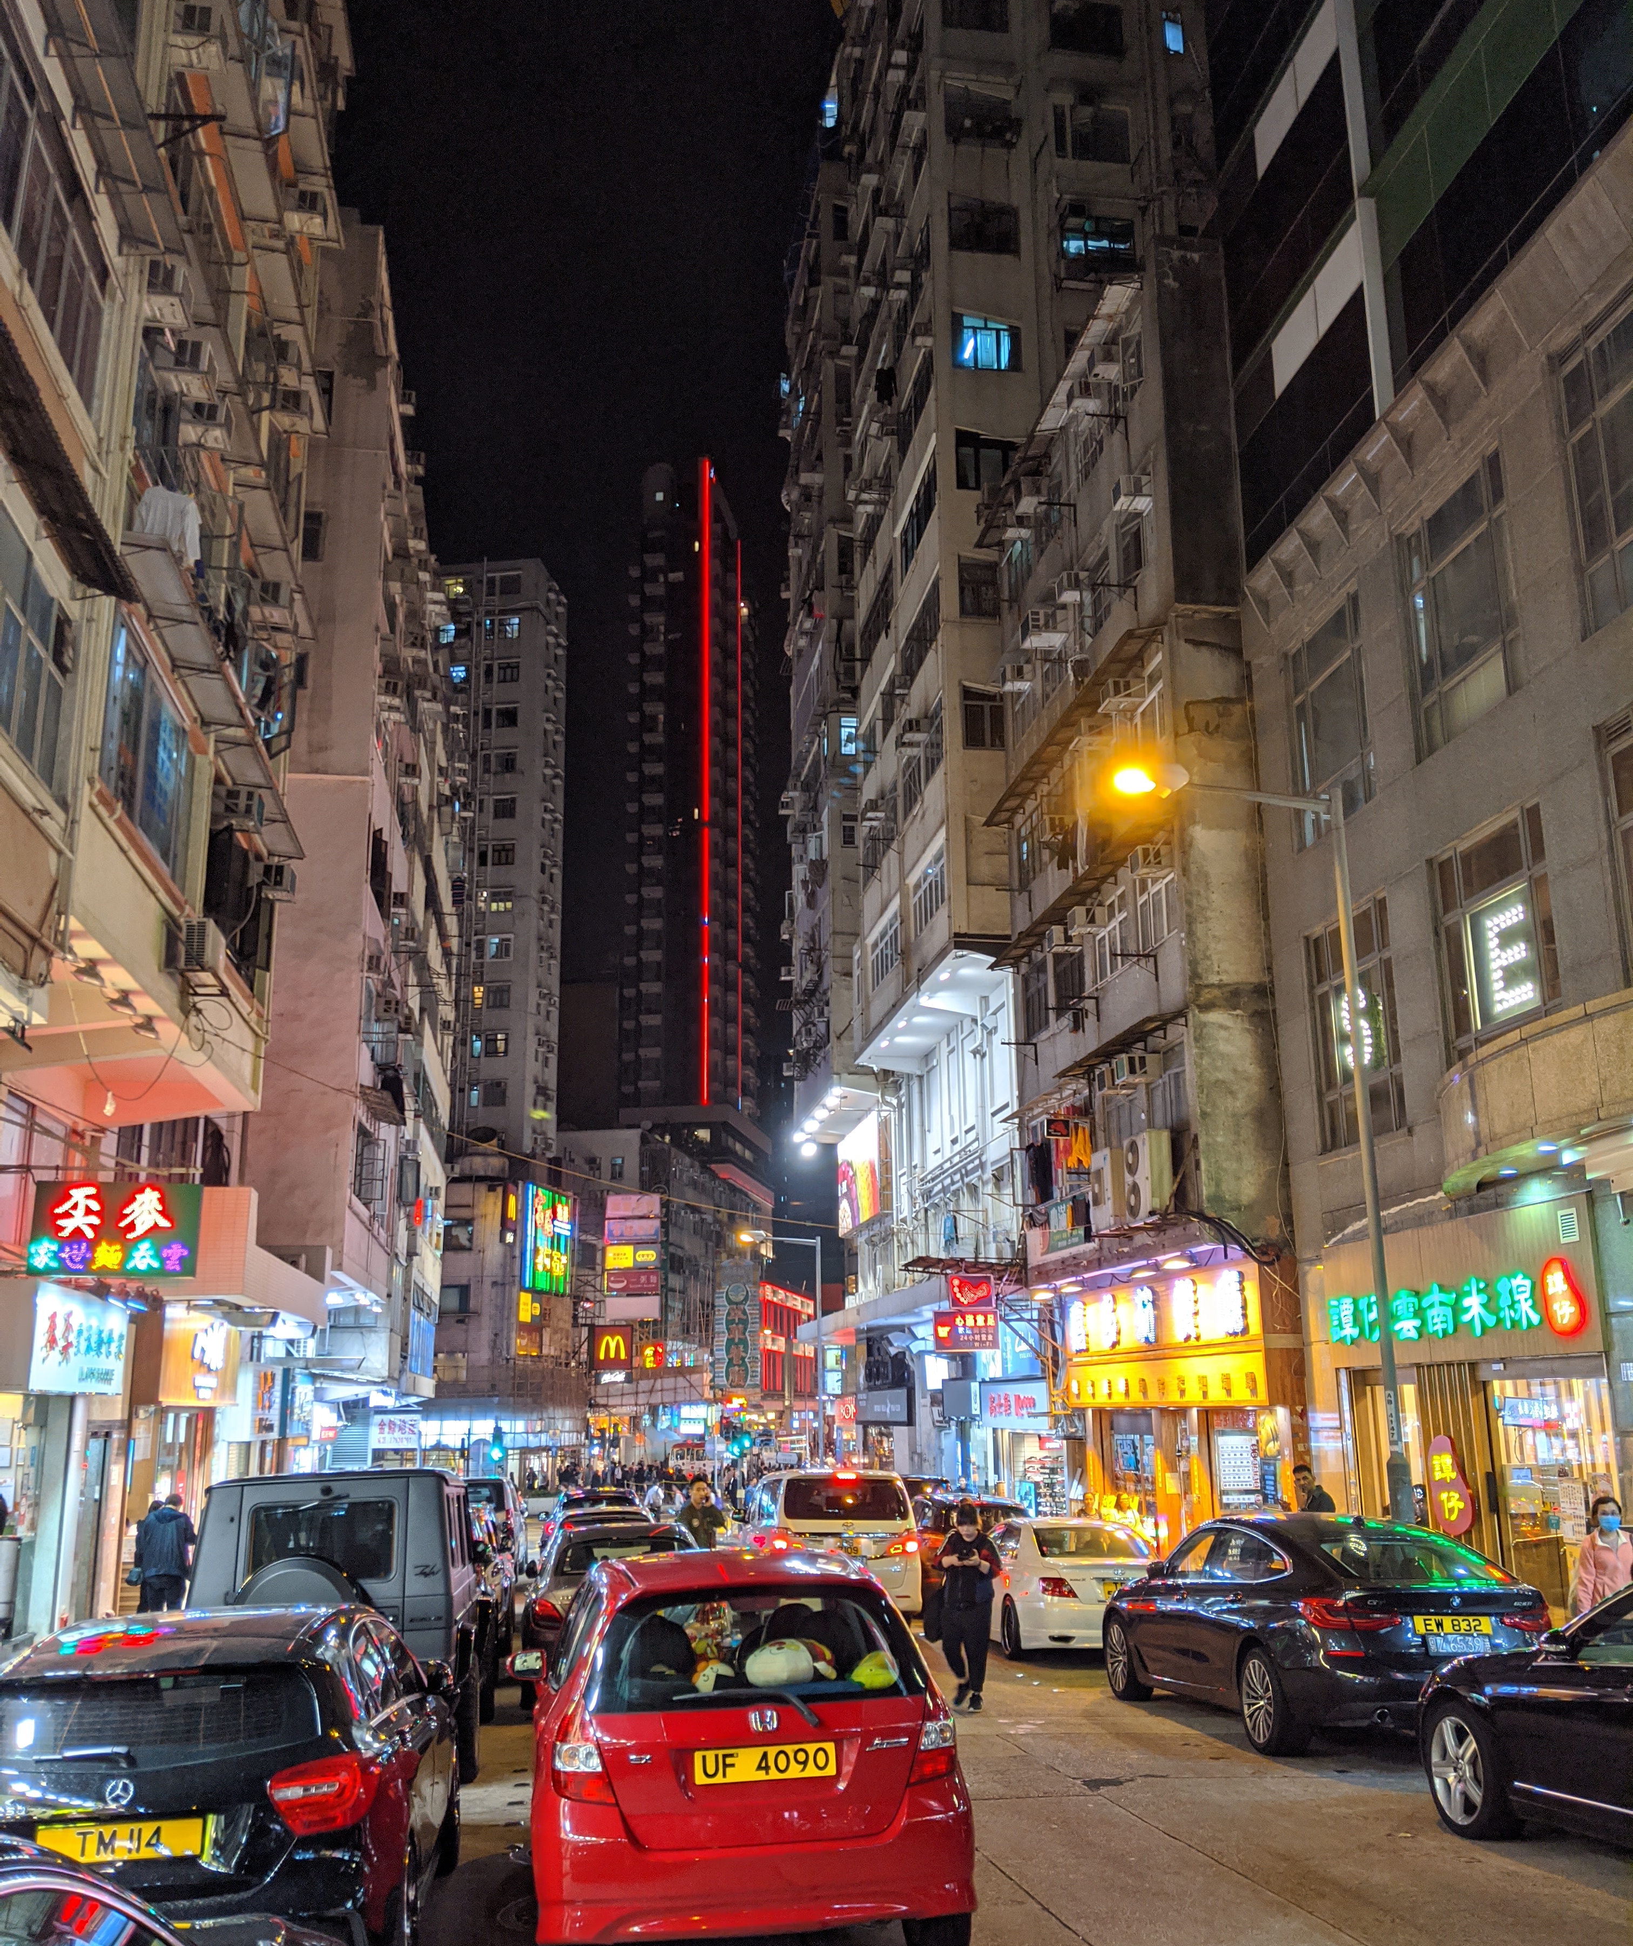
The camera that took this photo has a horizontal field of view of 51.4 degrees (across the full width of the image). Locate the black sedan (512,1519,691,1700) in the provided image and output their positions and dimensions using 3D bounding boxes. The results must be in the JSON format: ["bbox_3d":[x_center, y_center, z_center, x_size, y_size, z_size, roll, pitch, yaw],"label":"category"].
[{"bbox_3d":[-1.807,5.850,15.818,1.790,1.430,4.660,2,-16,-9],"label":"black sedan"}]

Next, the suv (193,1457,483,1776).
[{"bbox_3d":[-3.339,4.632,12.430,1.810,1.950,4.680,1,-16,-8],"label":"suv"}]

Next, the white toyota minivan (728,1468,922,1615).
[{"bbox_3d":[0.055,7.325,21.895,1.840,1.890,4.860,1,-16,-8],"label":"white toyota minivan"}]

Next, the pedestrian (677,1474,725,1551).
[{"bbox_3d":[-1.187,6.062,17.363,0.520,1.770,0.380,4,-16,-16],"label":"pedestrian"}]

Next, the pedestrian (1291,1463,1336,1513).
[{"bbox_3d":[4.683,5.468,15.770,0.400,1.720,0.520,11,-19,-36],"label":"pedestrian"}]

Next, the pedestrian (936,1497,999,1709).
[{"bbox_3d":[1.208,5.136,13.845,0.520,1.620,0.420,-2,-16,4],"label":"pedestrian"}]

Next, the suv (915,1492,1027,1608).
[{"bbox_3d":[2.163,8.516,25.510,1.800,1.530,4.400,1,-16,-8],"label":"suv"}]

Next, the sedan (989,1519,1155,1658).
[{"bbox_3d":[2.568,6.490,18.304,1.780,1.440,4.730,1,-16,-7],"label":"sedan"}]

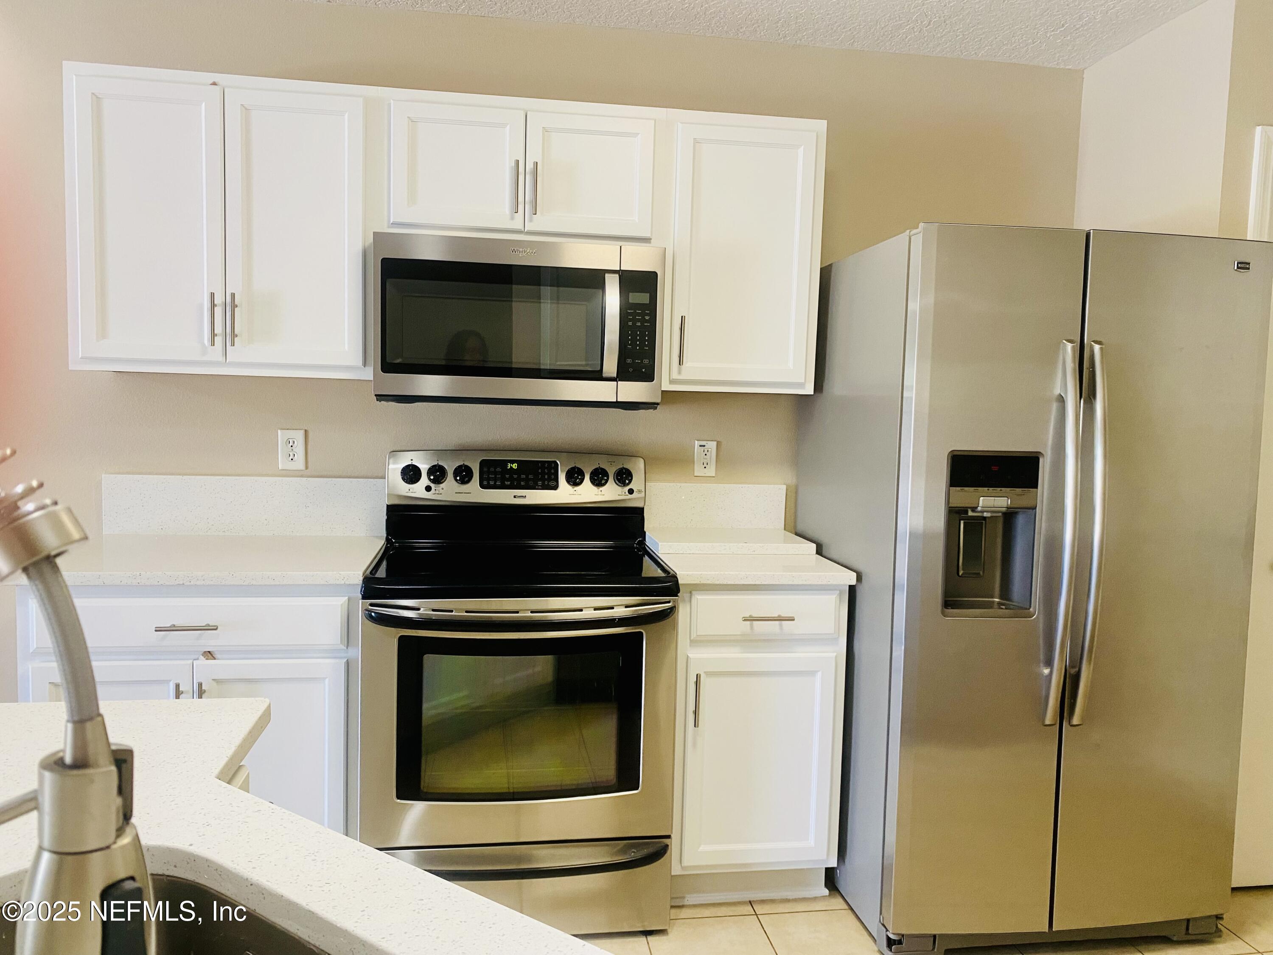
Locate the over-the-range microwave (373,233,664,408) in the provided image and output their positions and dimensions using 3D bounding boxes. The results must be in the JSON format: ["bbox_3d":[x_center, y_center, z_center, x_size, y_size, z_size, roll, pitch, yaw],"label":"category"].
[{"bbox_3d":[-0.329,-0.419,2.700,0.756,0.431,0.415,1,4,-9],"label":"over-the-range microwave"}]

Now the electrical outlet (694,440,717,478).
[{"bbox_3d":[0.220,-0.058,3.020,0.070,0.115,0.009,1,4,-9],"label":"electrical outlet"}]

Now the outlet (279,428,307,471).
[{"bbox_3d":[-1.017,-0.081,2.826,0.076,0.117,0.009,1,4,-9],"label":"outlet"}]

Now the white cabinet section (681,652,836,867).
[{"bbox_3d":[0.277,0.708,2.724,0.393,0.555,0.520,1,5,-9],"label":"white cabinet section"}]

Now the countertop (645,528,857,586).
[{"bbox_3d":[0.287,0.218,2.731,0.467,0.052,0.641,1,4,-9],"label":"countertop"}]

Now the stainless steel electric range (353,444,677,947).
[{"bbox_3d":[-0.325,0.533,2.613,0.758,1.180,0.705,1,4,-9],"label":"stainless steel electric range"}]

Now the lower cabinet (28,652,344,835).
[{"bbox_3d":[-1.092,0.681,2.559,0.712,0.590,0.630,1,4,-9],"label":"lower cabinet"}]

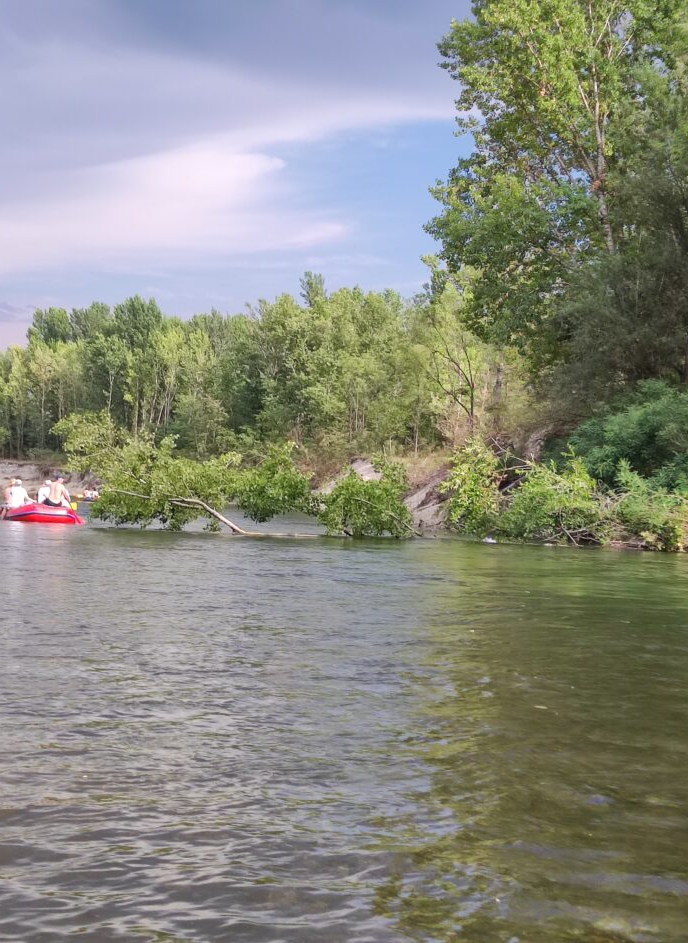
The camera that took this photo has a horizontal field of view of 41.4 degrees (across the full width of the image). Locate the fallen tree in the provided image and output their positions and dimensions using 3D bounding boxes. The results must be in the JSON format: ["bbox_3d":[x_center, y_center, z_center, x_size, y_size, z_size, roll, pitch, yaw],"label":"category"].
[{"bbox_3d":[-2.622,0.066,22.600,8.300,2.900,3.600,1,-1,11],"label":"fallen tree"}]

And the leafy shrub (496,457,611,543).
[{"bbox_3d":[4.975,0.679,21.800,2.500,1.950,2.200,1,-1,0],"label":"leafy shrub"}]

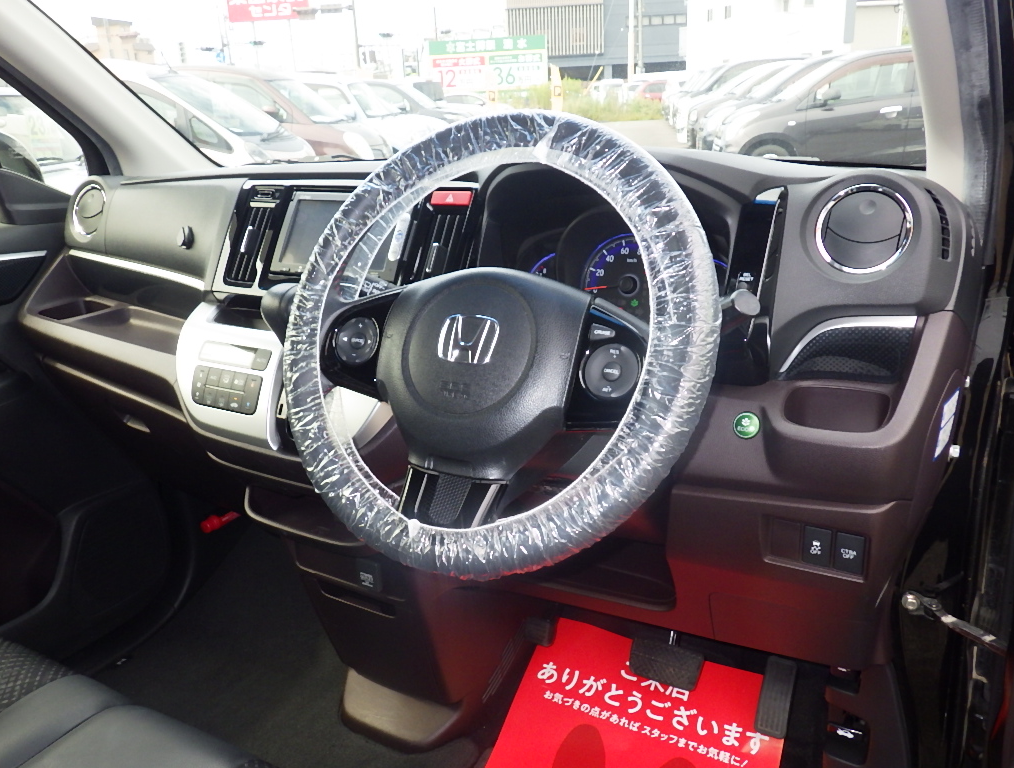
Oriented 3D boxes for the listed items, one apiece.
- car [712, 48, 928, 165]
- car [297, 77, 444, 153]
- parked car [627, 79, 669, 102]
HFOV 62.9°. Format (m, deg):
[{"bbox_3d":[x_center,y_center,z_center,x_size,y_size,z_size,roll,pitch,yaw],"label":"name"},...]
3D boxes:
[{"bbox_3d":[4.092,-3.176,9.774,3.400,1.530,1.475,0,19,6],"label":"car"},{"bbox_3d":[-2.642,-3.946,12.833,3.400,1.620,1.475,0,20,9],"label":"car"},{"bbox_3d":[7.152,-13.476,38.852,3.600,1.500,1.600,-1,19,6],"label":"parked car"}]

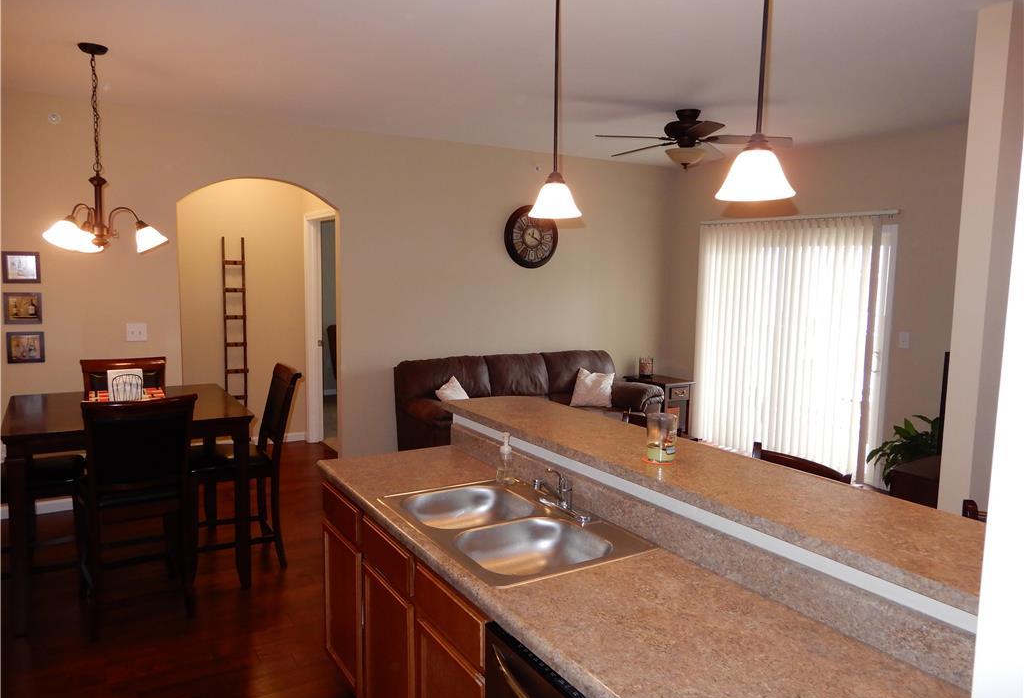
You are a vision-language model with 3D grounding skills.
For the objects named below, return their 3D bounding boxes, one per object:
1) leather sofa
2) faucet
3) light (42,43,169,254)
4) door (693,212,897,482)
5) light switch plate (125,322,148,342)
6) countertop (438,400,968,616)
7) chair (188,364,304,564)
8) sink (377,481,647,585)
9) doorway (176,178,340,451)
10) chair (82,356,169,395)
[{"bbox_3d":[0.222,0.550,6.188,2.280,0.910,0.960,-3,7,-31],"label":"leather sofa"},{"bbox_3d":[0.150,0.464,2.354,0.150,0.140,0.290,-3,7,-31],"label":"faucet"},{"bbox_3d":[-2.097,-1.006,3.623,0.580,1.020,0.580,-3,7,-32],"label":"light"},{"bbox_3d":[2.329,-0.070,6.188,0.090,2.130,1.950,-3,7,-32],"label":"door"},{"bbox_3d":[-2.607,-0.114,4.943,0.121,0.121,0.010,-3,7,-32],"label":"light switch plate"},{"bbox_3d":[0.547,0.376,2.330,0.485,0.040,2.530,-3,7,-31],"label":"countertop"},{"bbox_3d":[-1.536,0.669,3.988,0.610,1.085,0.475,-3,7,-32],"label":"chair"},{"bbox_3d":[-0.011,0.644,2.290,0.565,0.180,0.825,-3,7,-32],"label":"sink"},{"bbox_3d":[-1.928,-0.115,5.493,1.165,2.330,0.120,-3,7,-31],"label":"doorway"},{"bbox_3d":[-2.244,0.638,4.195,0.475,1.085,0.610,-3,7,-32],"label":"chair"}]

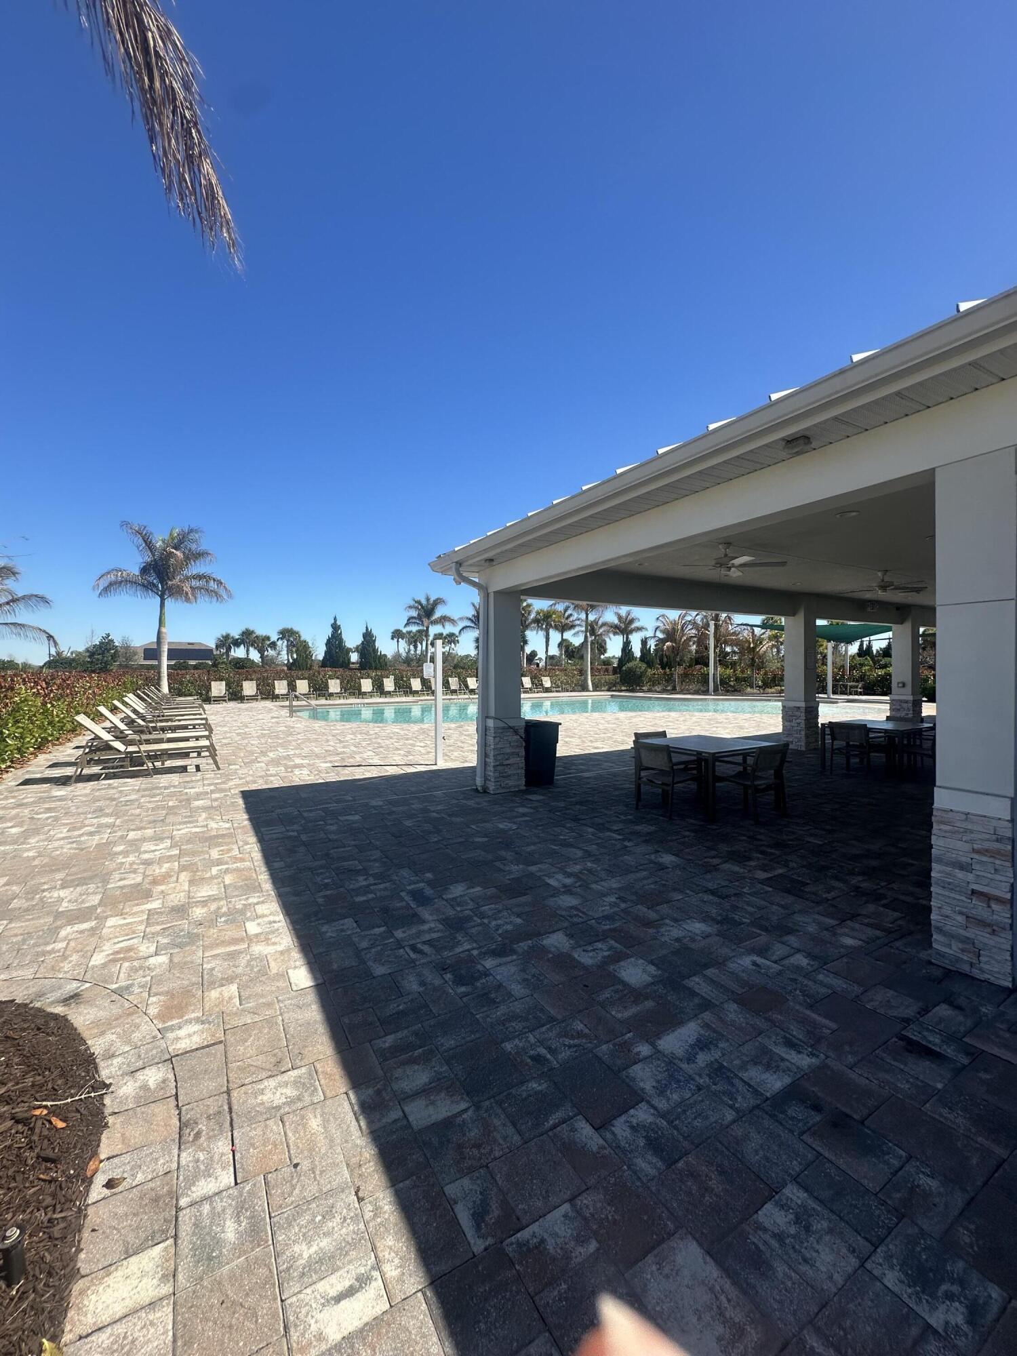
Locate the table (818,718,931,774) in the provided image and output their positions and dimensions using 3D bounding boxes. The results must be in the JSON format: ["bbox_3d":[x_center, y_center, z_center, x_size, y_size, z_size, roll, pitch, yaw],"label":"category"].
[{"bbox_3d":[5.730,1.110,8.500,1.170,0.740,1.170,-1,1,-30],"label":"table"}]

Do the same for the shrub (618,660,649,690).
[{"bbox_3d":[10.151,-0.270,44.508,2.300,2.383,2.300,0,0,0],"label":"shrub"}]

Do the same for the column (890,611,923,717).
[{"bbox_3d":[9.561,-0.105,13.213,0.490,3.050,0.490,-1,0,-30],"label":"column"}]

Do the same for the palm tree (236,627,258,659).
[{"bbox_3d":[-33.170,-2.599,70.027,2.800,7.648,2.800,0,0,0],"label":"palm tree"}]

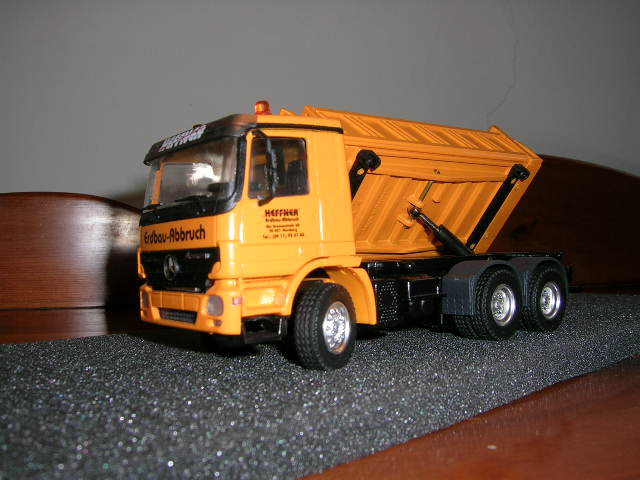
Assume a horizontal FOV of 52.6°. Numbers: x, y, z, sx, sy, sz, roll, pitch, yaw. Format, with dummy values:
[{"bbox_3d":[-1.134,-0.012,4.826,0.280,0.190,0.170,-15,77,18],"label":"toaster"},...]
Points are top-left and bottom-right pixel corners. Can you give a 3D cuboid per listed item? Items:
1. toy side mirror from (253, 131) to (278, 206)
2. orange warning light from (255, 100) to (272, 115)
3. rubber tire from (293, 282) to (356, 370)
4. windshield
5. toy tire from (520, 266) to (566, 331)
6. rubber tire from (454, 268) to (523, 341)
[{"bbox_3d":[-0.012,-0.016,0.142,0.003,0.017,0.006,-1,-2,-40],"label":"toy side mirror"},{"bbox_3d":[-0.013,-0.031,0.153,0.004,0.004,0.004,-2,-1,0],"label":"orange warning light"},{"bbox_3d":[0.002,0.022,0.159,0.006,0.021,0.021,-3,-2,31],"label":"rubber tire"},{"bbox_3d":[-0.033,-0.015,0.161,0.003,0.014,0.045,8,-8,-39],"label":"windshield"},{"bbox_3d":[0.075,0.020,0.223,0.021,0.021,0.011,-1,-2,-40],"label":"toy tire"},{"bbox_3d":[0.054,0.021,0.205,0.021,0.021,0.011,-1,-2,-40],"label":"rubber tire"}]

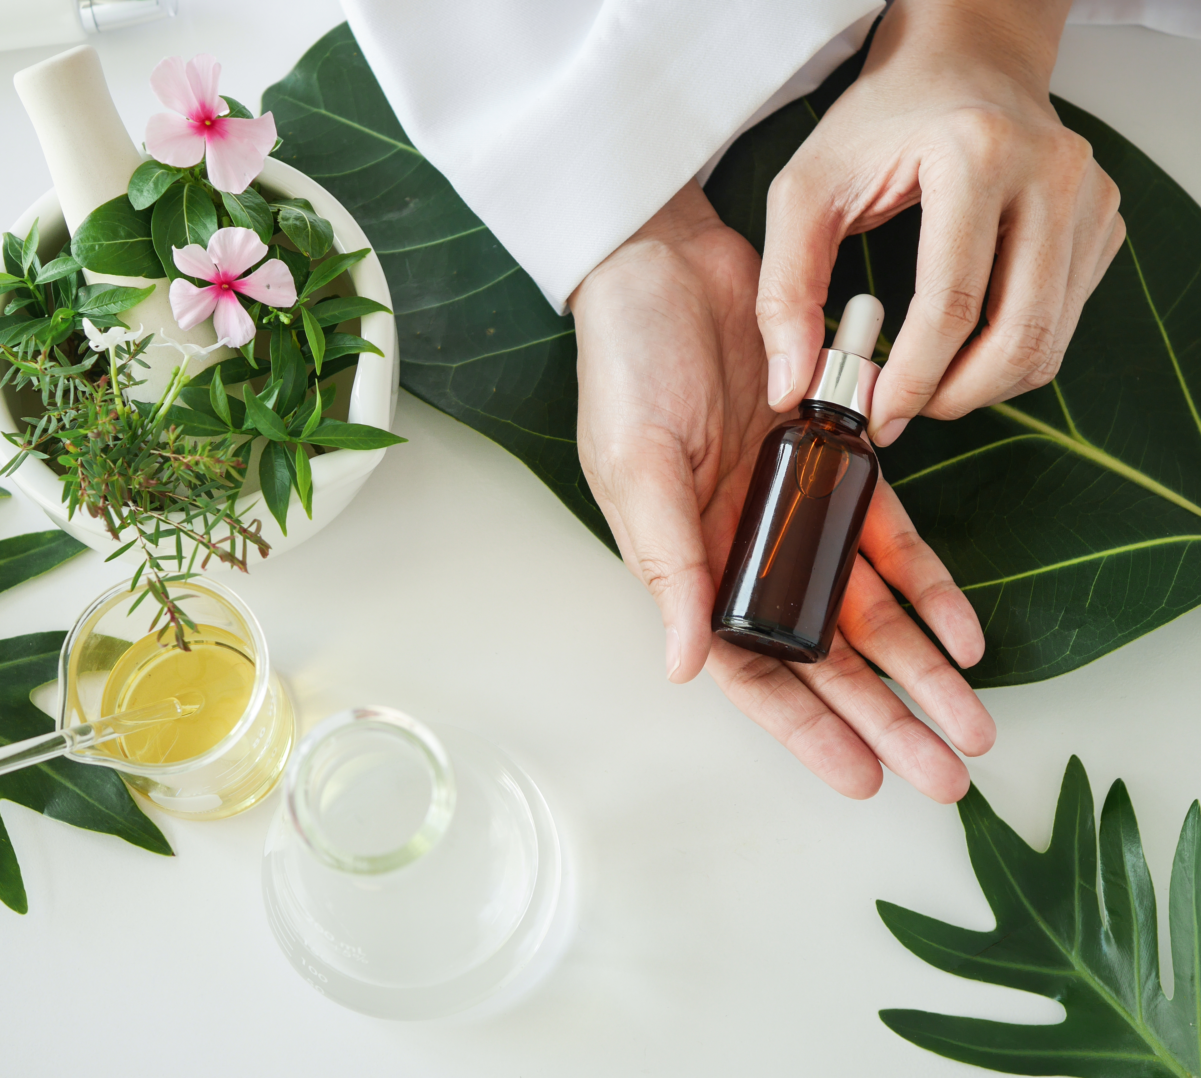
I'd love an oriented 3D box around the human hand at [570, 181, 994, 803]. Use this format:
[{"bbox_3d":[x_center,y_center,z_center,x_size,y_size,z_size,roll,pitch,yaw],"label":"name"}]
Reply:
[{"bbox_3d":[0.043,-0.007,0.697,0.085,0.055,0.190,-24,76,-6],"label":"human hand"}]

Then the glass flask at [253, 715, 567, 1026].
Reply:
[{"bbox_3d":[-0.053,0.076,0.636,0.084,0.138,0.084,0,74,0],"label":"glass flask"}]

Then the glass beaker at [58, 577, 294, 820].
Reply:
[{"bbox_3d":[-0.114,0.047,0.676,0.059,0.073,0.053,-39,78,-10],"label":"glass beaker"}]

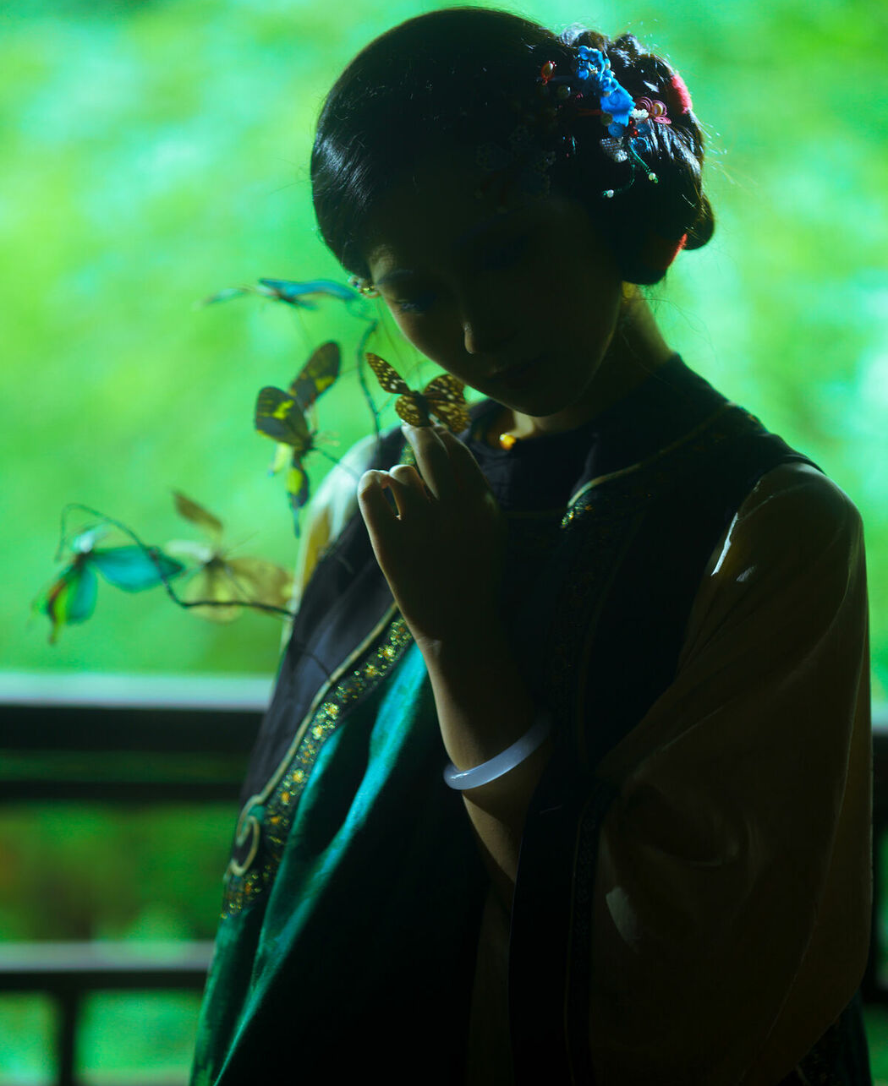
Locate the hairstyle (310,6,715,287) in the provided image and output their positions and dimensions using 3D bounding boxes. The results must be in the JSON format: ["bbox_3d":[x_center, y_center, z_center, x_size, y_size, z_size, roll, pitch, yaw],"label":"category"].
[{"bbox_3d":[0.042,-0.238,1.960,0.220,0.190,0.205,-26,20,15],"label":"hairstyle"}]

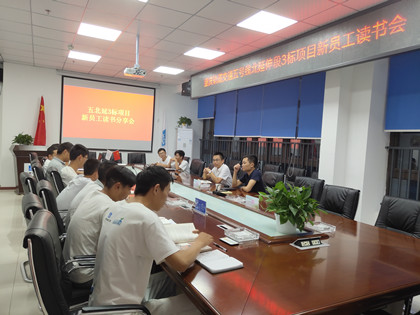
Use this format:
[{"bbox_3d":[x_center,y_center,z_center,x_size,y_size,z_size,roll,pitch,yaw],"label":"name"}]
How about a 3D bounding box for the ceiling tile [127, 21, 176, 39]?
[{"bbox_3d":[-0.883,-1.868,5.111,0.600,0.020,0.600,3,1,-27],"label":"ceiling tile"}]

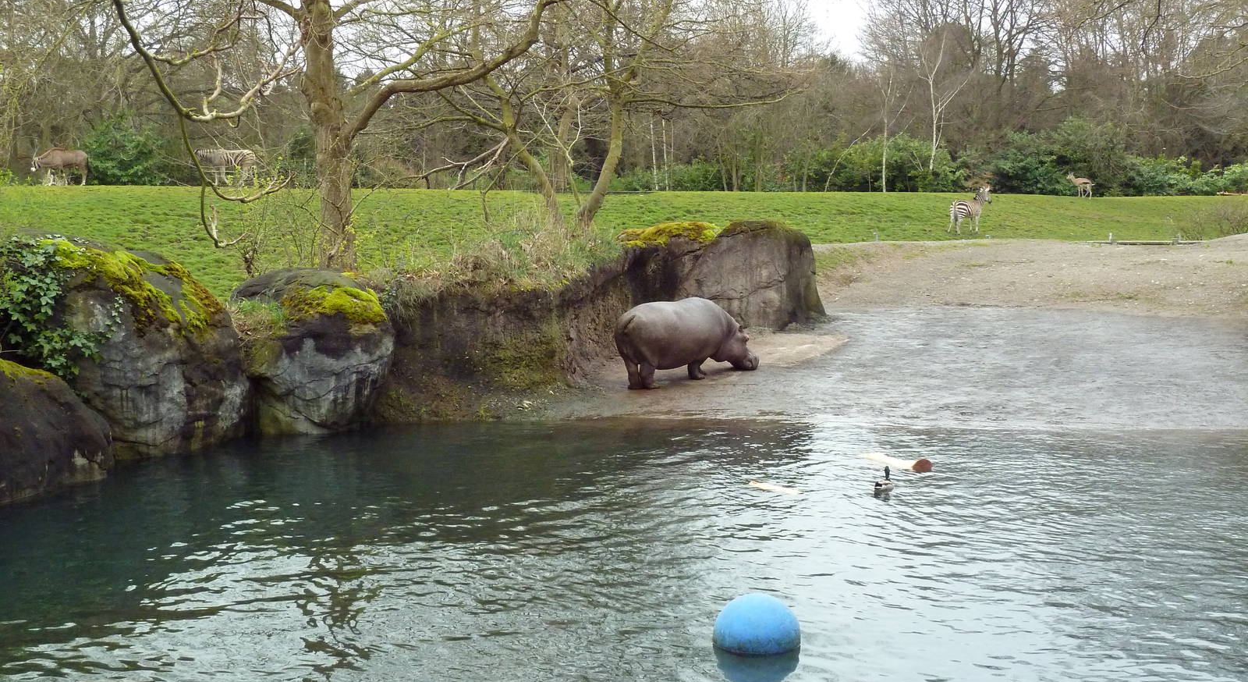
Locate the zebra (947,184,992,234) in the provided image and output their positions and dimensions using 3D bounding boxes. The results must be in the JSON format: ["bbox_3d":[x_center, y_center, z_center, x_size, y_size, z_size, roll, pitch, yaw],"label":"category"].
[{"bbox_3d":[13.291,-5.024,61.000,2.000,1.830,0.520,-4,7,-38],"label":"zebra"}]

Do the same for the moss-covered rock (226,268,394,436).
[{"bbox_3d":[-4.634,0.138,23.600,2.200,2.400,2.100,-2,6,-20],"label":"moss-covered rock"}]

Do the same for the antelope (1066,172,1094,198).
[{"bbox_3d":[20.135,-6.862,70.000,1.150,1.130,0.330,3,6,30],"label":"antelope"}]

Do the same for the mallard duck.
[{"bbox_3d":[2.992,1.608,18.300,0.200,0.300,0.450,3,6,29],"label":"mallard duck"}]

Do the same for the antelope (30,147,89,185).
[{"bbox_3d":[-18.489,-5.737,52.000,1.880,1.270,0.500,-2,5,-17],"label":"antelope"}]

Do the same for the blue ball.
[{"bbox_3d":[1.005,2.242,12.000,0.665,0.665,0.665,0,5,0],"label":"blue ball"}]

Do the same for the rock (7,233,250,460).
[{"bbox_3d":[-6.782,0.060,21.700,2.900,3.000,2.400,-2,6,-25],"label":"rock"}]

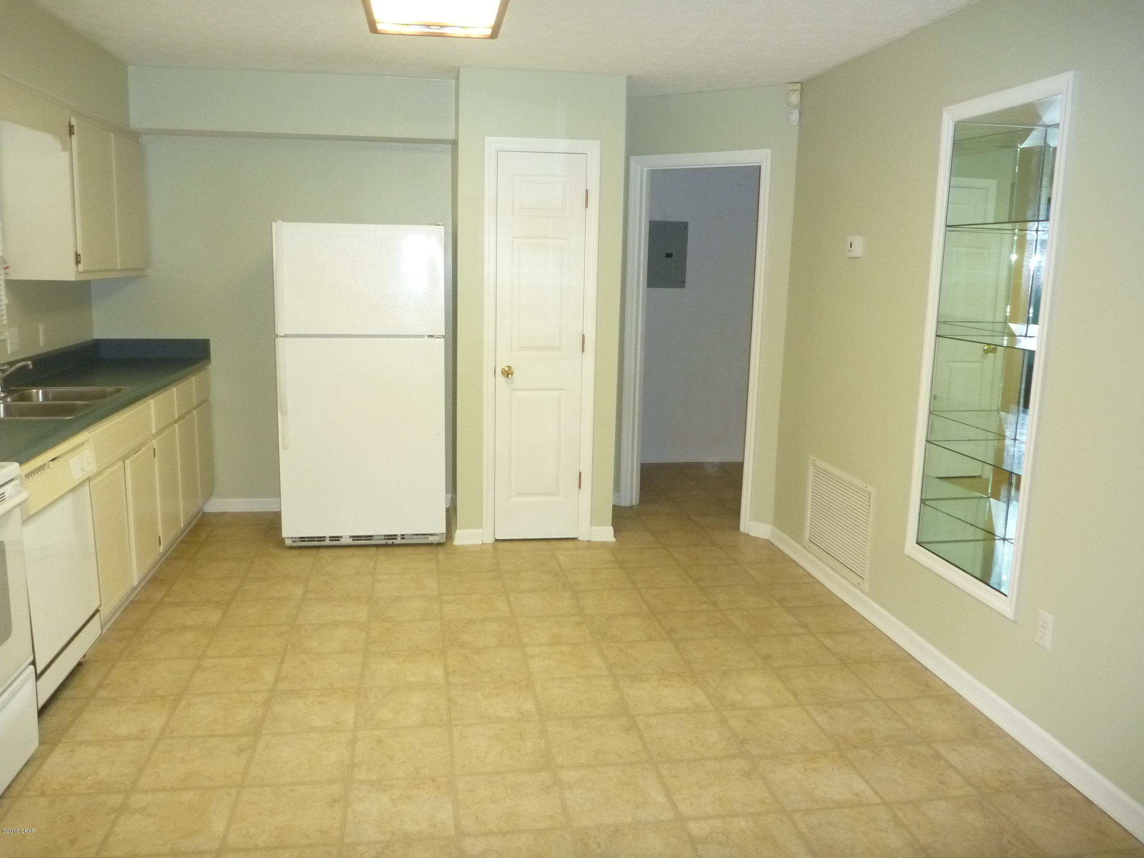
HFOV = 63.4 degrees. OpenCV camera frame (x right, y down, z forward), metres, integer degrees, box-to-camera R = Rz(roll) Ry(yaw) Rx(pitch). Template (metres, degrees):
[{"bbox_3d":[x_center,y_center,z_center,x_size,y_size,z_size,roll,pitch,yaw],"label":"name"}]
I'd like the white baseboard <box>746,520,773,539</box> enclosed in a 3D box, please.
[{"bbox_3d":[1.062,0.564,5.206,0.130,0.092,0.020,8,12,35],"label":"white baseboard"}]

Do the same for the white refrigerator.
[{"bbox_3d":[-1.120,-0.257,5.061,0.830,1.670,0.760,0,10,-9],"label":"white refrigerator"}]

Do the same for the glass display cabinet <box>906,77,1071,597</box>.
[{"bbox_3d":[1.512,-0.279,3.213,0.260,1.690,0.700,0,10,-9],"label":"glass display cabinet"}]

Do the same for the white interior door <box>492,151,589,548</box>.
[{"bbox_3d":[-0.169,-0.402,4.883,0.460,2.030,0.045,0,10,-9],"label":"white interior door"}]

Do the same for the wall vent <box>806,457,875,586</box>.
[{"bbox_3d":[1.236,0.415,4.318,0.028,0.458,0.690,0,10,-9],"label":"wall vent"}]

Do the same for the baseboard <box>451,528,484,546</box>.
[{"bbox_3d":[-0.556,0.575,4.976,0.160,0.083,0.022,0,10,-9],"label":"baseboard"}]

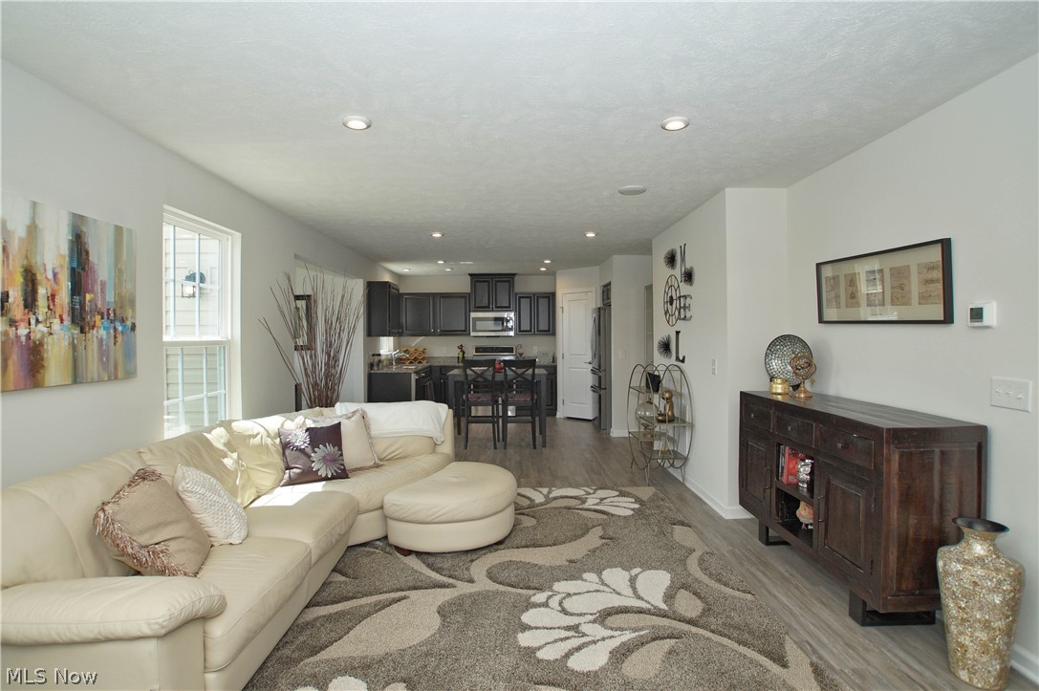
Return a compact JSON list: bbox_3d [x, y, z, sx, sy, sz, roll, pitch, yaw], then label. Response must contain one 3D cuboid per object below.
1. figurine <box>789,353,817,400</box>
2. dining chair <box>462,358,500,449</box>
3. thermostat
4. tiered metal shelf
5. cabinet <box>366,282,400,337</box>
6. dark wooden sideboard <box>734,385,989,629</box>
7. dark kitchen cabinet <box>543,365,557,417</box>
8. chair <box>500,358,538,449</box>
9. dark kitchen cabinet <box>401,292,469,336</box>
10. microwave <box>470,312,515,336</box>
[{"bbox_3d":[1.810,0.185,2.925,0.160,0.287,0.130,0,1,28],"label":"figurine"},{"bbox_3d":[-0.464,0.706,5.731,0.435,1.075,0.480,0,1,-1],"label":"dining chair"},{"bbox_3d":[1.986,-0.131,1.989,0.032,0.103,0.105,0,1,-1],"label":"thermostat"},{"bbox_3d":[1.355,0.725,4.541,0.360,1.100,0.960,0,1,-1],"label":"tiered metal shelf"},{"bbox_3d":[-1.951,-0.506,6.665,0.305,0.760,0.600,0,1,-1],"label":"cabinet"},{"bbox_3d":[1.762,0.815,2.595,0.450,0.963,1.265,0,1,-1],"label":"dark wooden sideboard"},{"bbox_3d":[0.283,0.750,7.983,0.630,0.876,0.600,0,1,-1],"label":"dark kitchen cabinet"},{"bbox_3d":[0.001,0.720,5.809,0.435,1.085,0.530,0,1,-1],"label":"chair"},{"bbox_3d":[-1.453,-0.520,8.045,1.200,0.762,0.320,0,1,-1],"label":"dark kitchen cabinet"},{"bbox_3d":[-0.461,-0.355,8.025,0.760,0.418,0.390,0,1,-1],"label":"microwave"}]

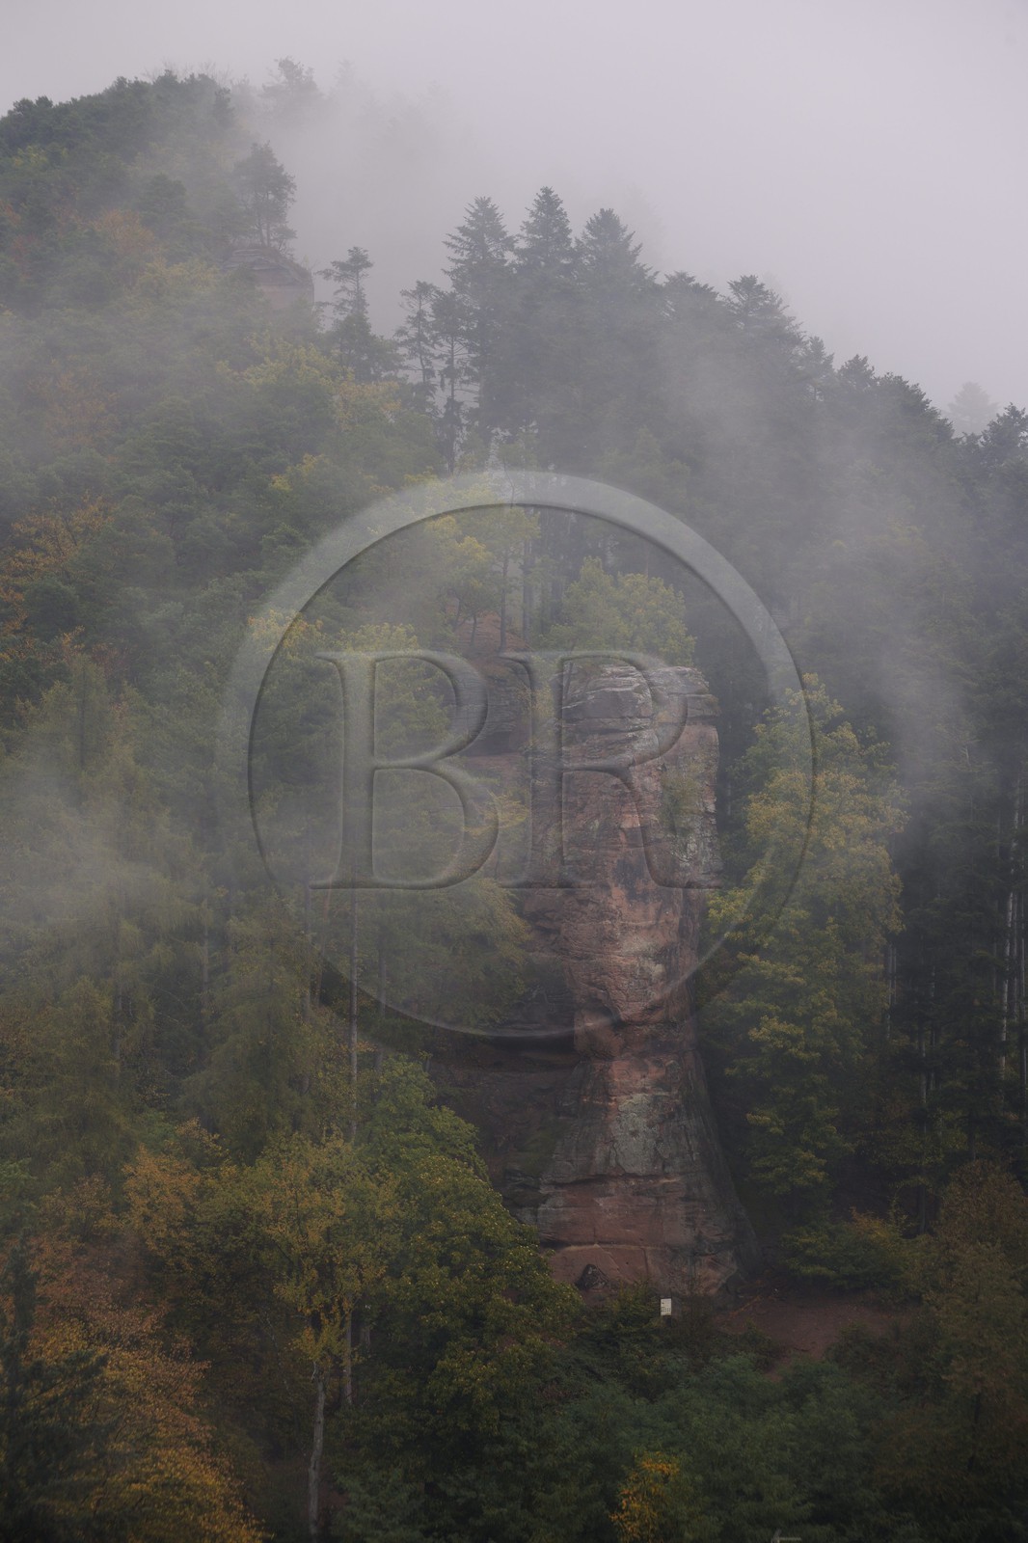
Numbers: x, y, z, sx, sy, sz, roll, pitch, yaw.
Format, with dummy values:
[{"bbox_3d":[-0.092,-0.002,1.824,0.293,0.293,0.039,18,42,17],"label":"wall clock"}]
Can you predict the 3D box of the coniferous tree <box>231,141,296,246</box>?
[{"bbox_3d":[-16.337,-37.696,490.000,4.173,7.090,4.100,0,-3,0],"label":"coniferous tree"}]

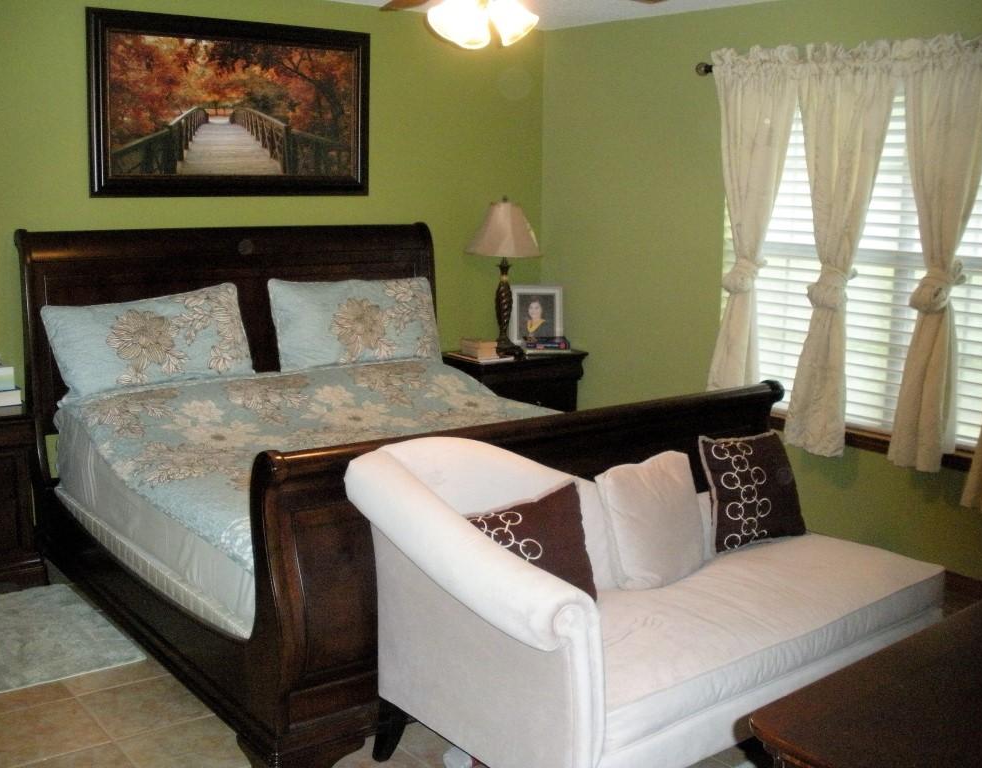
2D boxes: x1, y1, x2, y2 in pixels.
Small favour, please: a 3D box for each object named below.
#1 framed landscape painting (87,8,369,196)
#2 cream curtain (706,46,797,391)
[{"bbox_3d":[-1.150,-1.280,4.960,1.397,0.780,0.051,-7,13,-37],"label":"framed landscape painting"},{"bbox_3d":[1.182,-0.651,4.958,0.112,1.765,0.469,-7,13,-37],"label":"cream curtain"}]

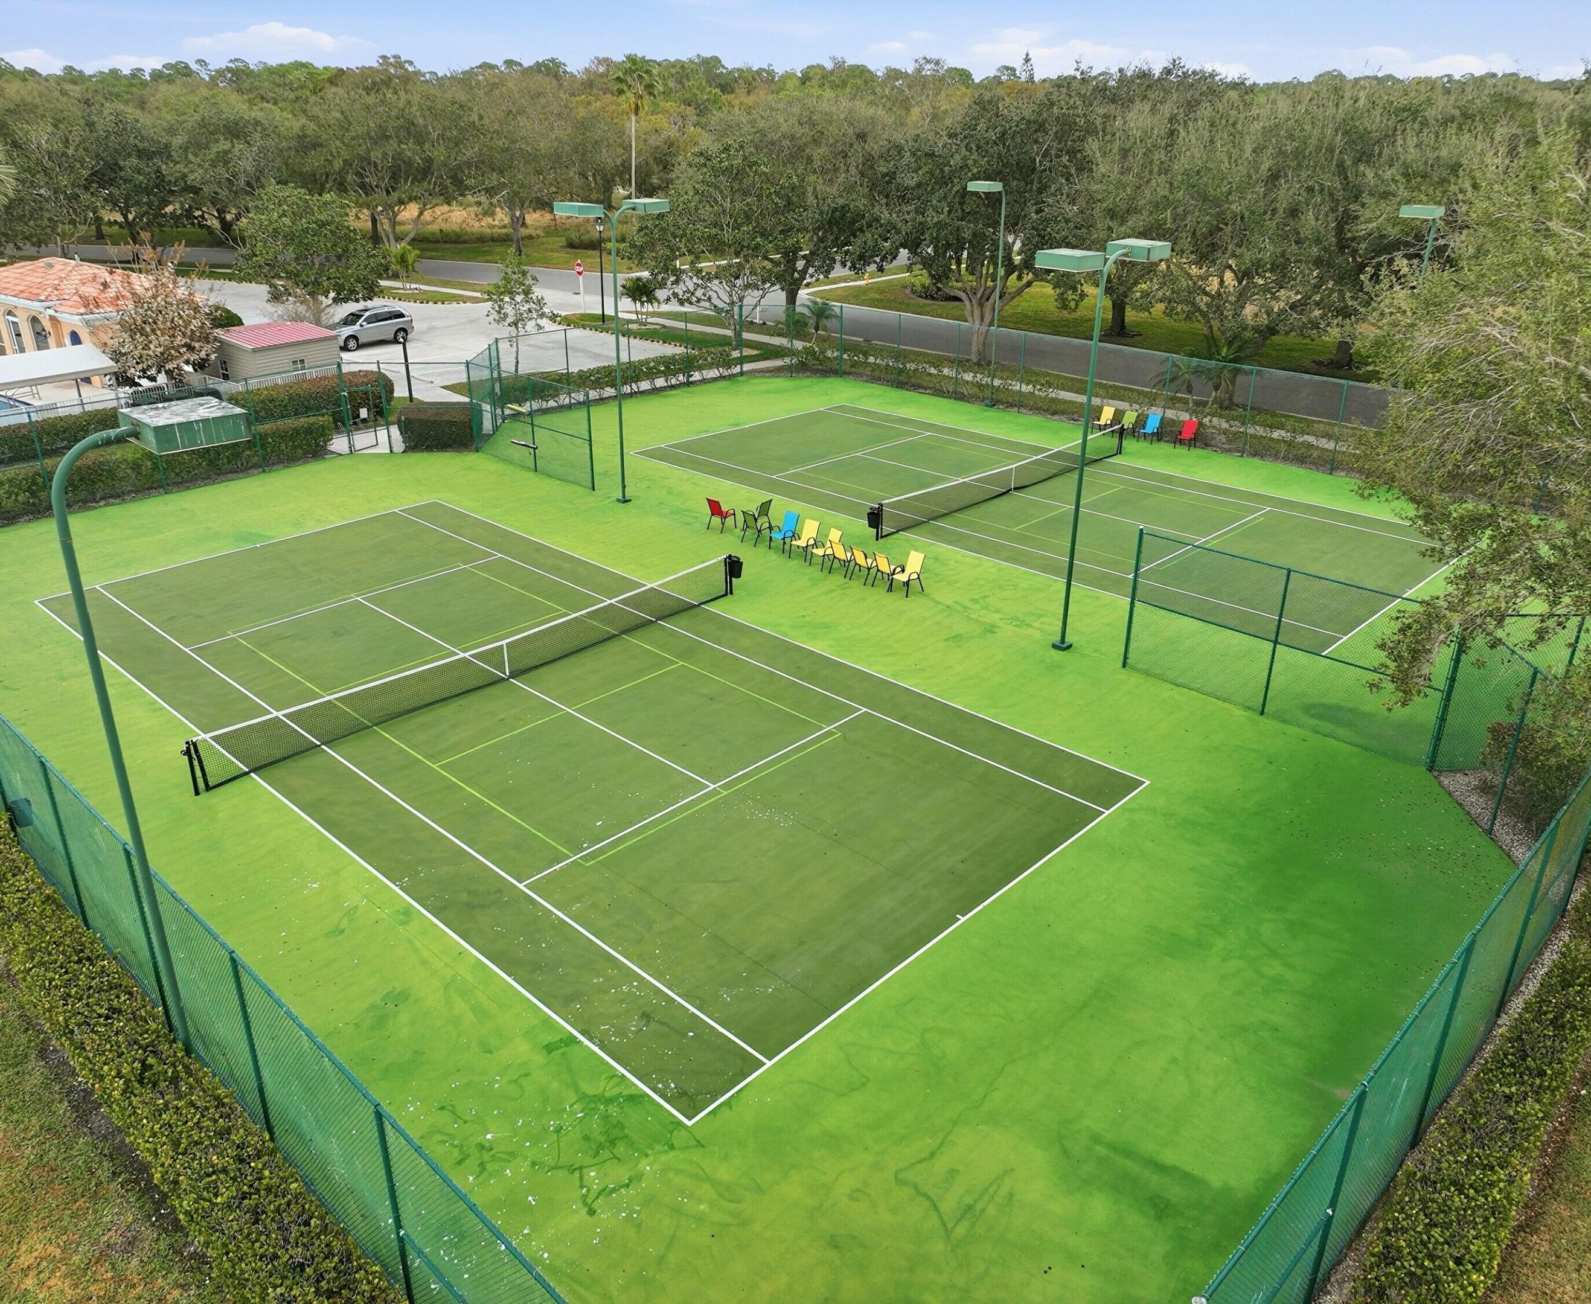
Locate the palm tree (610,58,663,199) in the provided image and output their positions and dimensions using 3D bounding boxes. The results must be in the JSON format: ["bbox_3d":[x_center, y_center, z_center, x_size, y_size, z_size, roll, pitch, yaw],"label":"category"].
[{"bbox_3d":[-14.466,-45.269,107.976,4.500,14.445,4.500,-3,25,-7],"label":"palm tree"}]

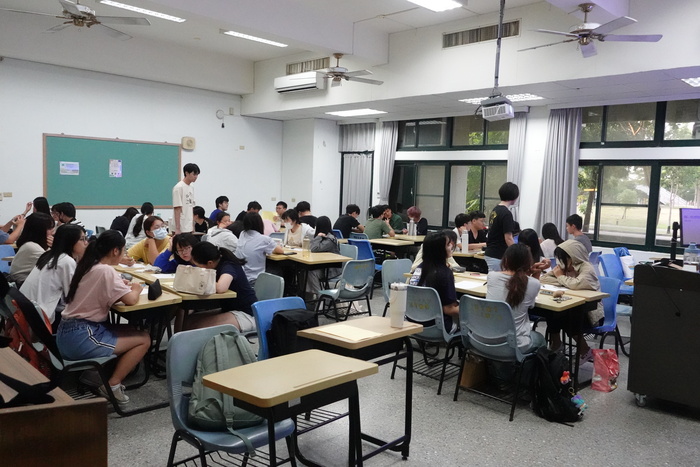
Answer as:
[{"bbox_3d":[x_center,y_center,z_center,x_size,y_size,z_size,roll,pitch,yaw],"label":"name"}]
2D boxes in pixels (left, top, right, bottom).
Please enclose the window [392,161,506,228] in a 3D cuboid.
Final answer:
[{"bbox_3d":[1.739,-0.699,10.301,0.100,1.250,2.600,-3,7,-45],"label":"window"}]

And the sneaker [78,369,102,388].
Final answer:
[{"bbox_3d":[-1.783,1.025,3.970,0.095,0.115,0.250,7,-26,45],"label":"sneaker"}]

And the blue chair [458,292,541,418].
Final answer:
[{"bbox_3d":[1.107,0.826,4.051,0.550,0.795,0.490,-3,7,-45],"label":"blue chair"}]

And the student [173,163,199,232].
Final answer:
[{"bbox_3d":[-2.145,-0.049,7.431,0.280,1.738,0.430,4,5,21],"label":"student"}]

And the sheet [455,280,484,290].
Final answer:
[{"bbox_3d":[0.991,0.430,4.693,0.297,0.004,0.210,-3,7,-45],"label":"sheet"}]

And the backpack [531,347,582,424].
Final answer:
[{"bbox_3d":[1.425,1.019,3.867,0.290,0.440,0.270,-3,7,-44],"label":"backpack"}]

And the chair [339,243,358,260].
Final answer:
[{"bbox_3d":[-0.243,0.535,7.109,0.530,0.790,0.470,-3,7,-45],"label":"chair"}]

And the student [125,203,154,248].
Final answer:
[{"bbox_3d":[-2.679,0.208,7.255,0.620,1.218,0.460,-3,7,-44],"label":"student"}]

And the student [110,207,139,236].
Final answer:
[{"bbox_3d":[-3.082,0.167,7.949,0.650,1.120,0.460,-3,7,-45],"label":"student"}]

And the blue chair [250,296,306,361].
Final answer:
[{"bbox_3d":[-0.311,0.841,3.488,0.460,0.790,0.520,-2,7,-42],"label":"blue chair"}]

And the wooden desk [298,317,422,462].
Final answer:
[{"bbox_3d":[0.056,0.883,3.058,0.400,0.750,0.610,6,7,39],"label":"wooden desk"}]

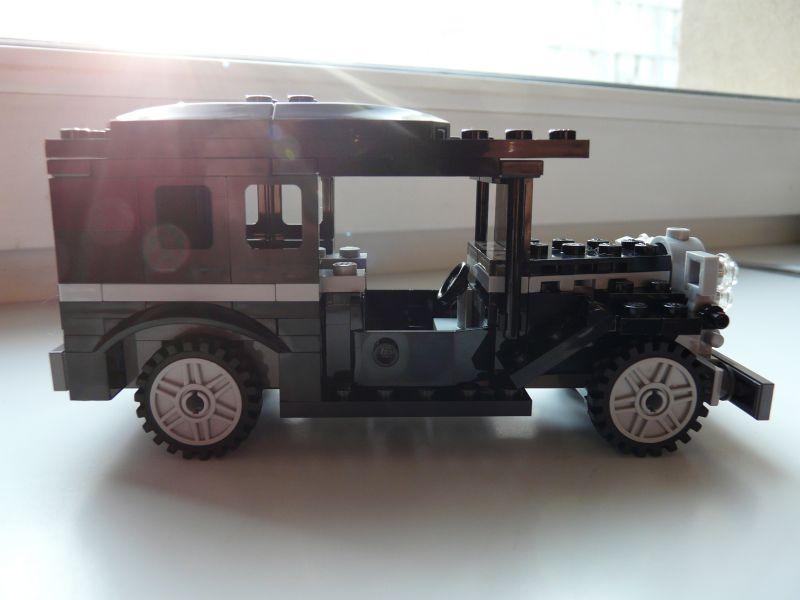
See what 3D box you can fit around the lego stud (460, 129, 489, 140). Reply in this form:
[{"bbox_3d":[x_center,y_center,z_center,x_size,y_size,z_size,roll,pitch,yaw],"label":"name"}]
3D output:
[{"bbox_3d":[0.014,-0.030,0.117,0.005,0.002,0.005,0,11,0],"label":"lego stud"}]

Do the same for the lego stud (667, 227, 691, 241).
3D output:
[{"bbox_3d":[0.060,-0.014,0.140,0.005,0.002,0.005,0,11,0],"label":"lego stud"}]

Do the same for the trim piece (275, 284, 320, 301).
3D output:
[{"bbox_3d":[-0.019,-0.002,0.123,0.008,0.003,0.008,0,11,0],"label":"trim piece"}]

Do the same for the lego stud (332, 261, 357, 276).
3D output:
[{"bbox_3d":[-0.011,-0.006,0.133,0.005,0.002,0.005,0,10,1],"label":"lego stud"}]

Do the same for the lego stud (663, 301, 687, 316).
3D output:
[{"bbox_3d":[0.054,0.002,0.127,0.005,0.002,0.005,0,10,1],"label":"lego stud"}]

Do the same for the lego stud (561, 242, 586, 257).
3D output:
[{"bbox_3d":[0.037,-0.011,0.139,0.005,0.002,0.005,0,11,0],"label":"lego stud"}]

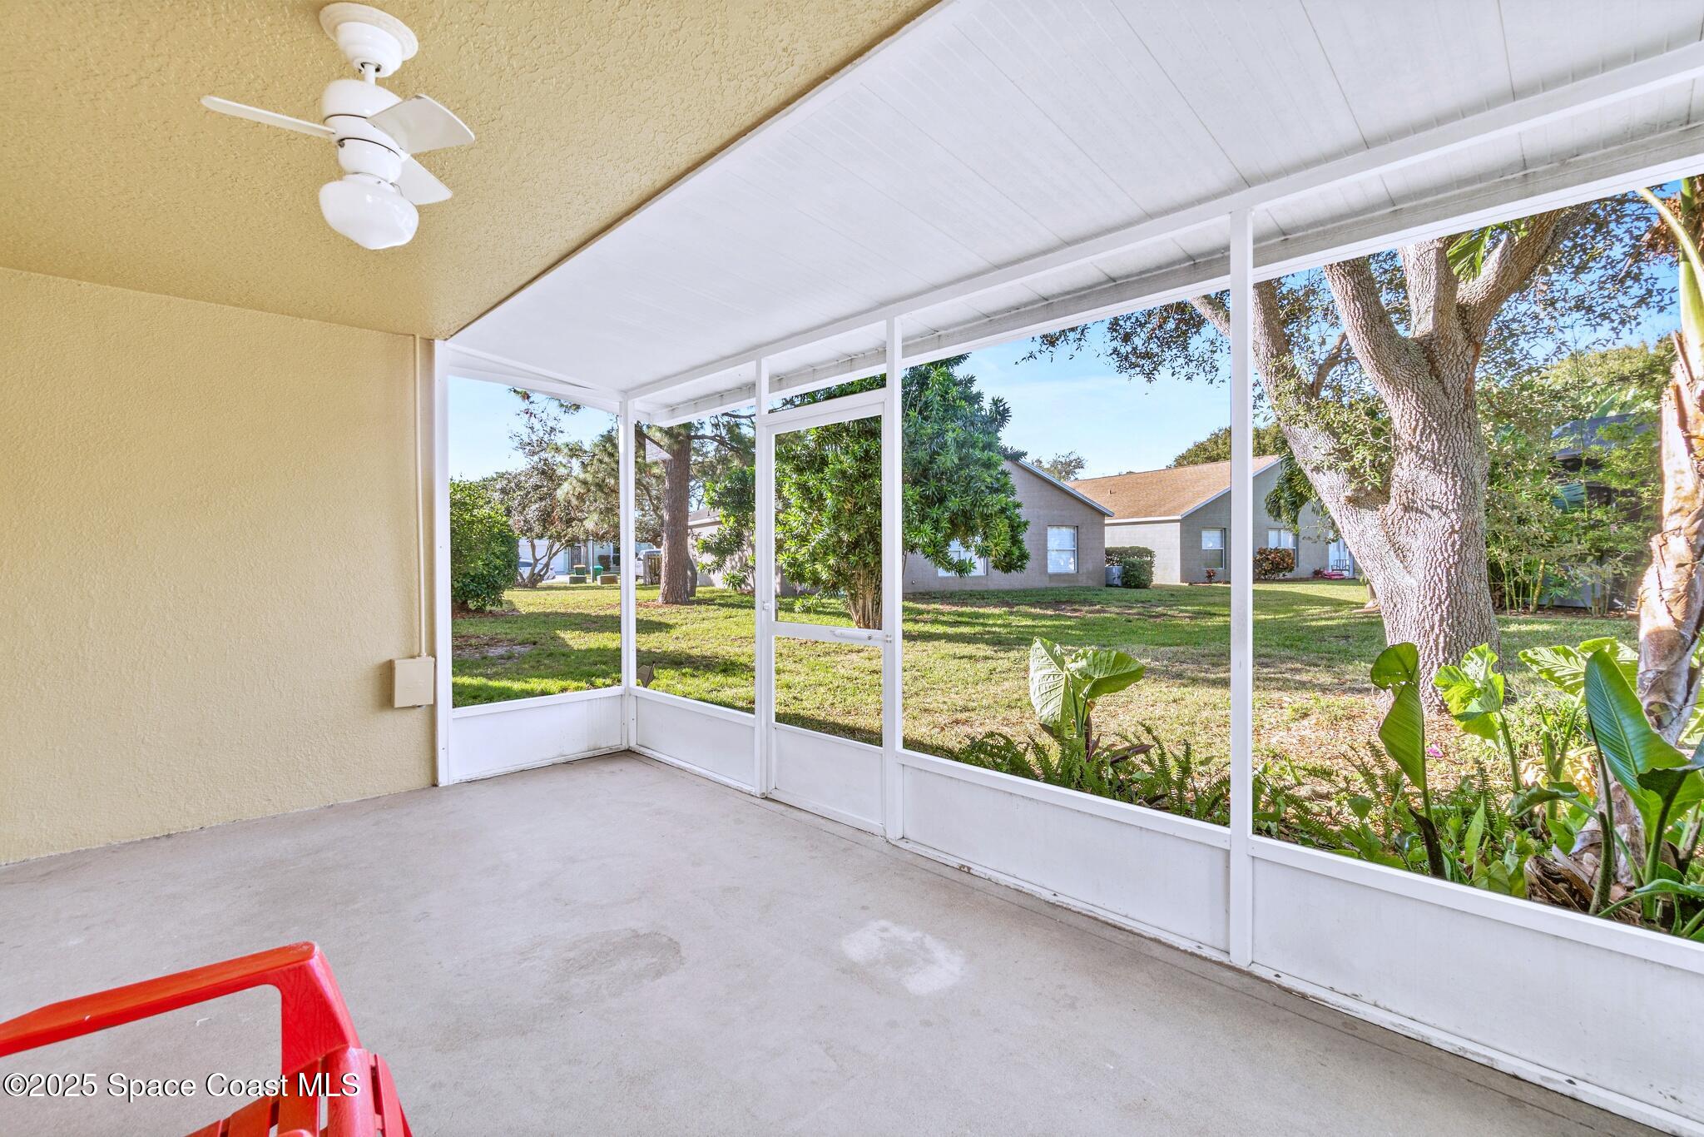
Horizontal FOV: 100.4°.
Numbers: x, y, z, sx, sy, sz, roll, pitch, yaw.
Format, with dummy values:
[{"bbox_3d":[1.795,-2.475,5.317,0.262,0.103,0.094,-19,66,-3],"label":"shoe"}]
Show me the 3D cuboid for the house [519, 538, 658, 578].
[{"bbox_3d":[-22.209,-2.044,56.000,14.000,4.800,10.500,-1,1,-27],"label":"house"}]

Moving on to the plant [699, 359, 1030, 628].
[{"bbox_3d":[0.240,-1.295,12.200,5.400,4.800,4.900,0,1,0],"label":"plant"}]

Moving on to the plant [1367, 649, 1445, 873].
[{"bbox_3d":[1.962,0.756,2.500,0.280,1.020,0.260,1,1,37],"label":"plant"}]

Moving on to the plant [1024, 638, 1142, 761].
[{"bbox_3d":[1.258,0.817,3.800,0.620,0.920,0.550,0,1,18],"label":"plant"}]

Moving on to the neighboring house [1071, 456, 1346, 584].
[{"bbox_3d":[15.933,-2.260,36.852,14.600,5.400,13.000,-1,1,-29],"label":"neighboring house"}]

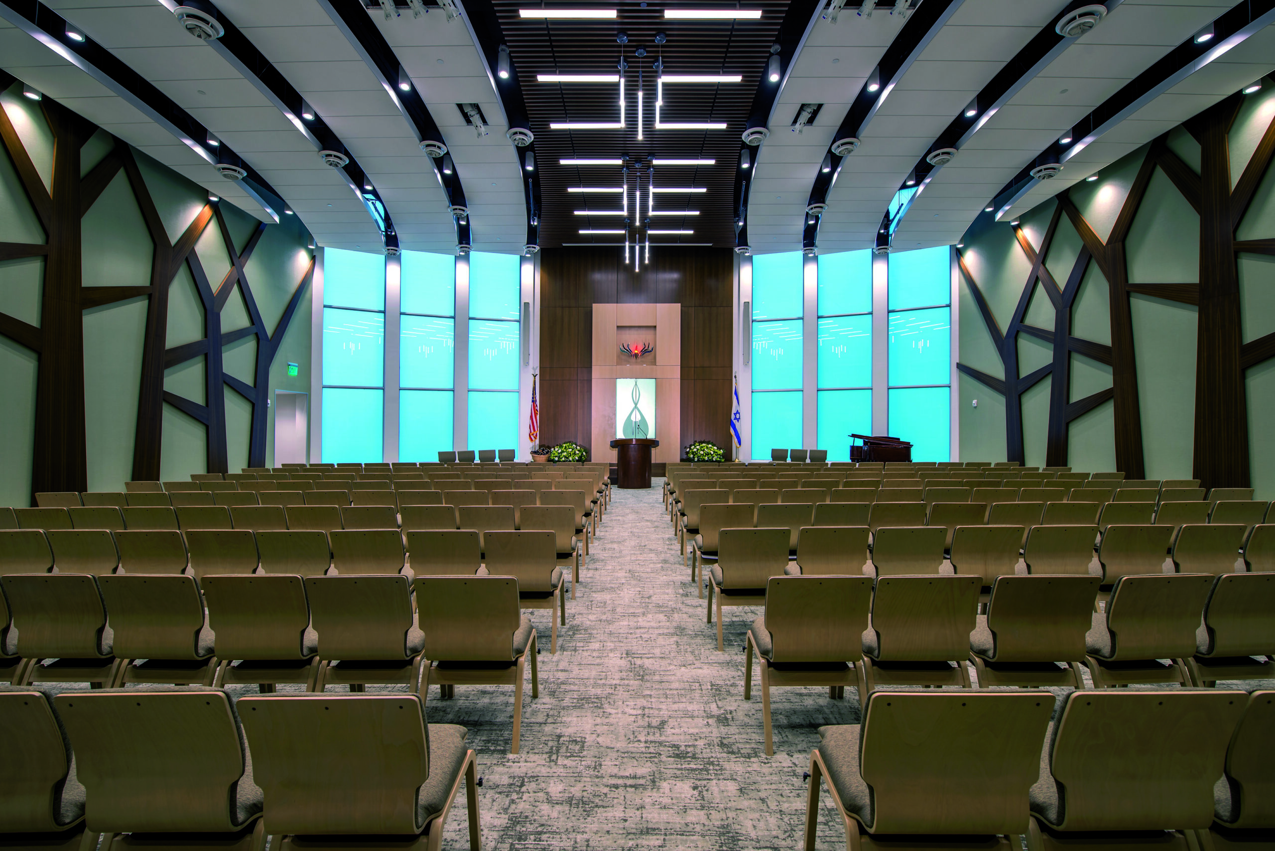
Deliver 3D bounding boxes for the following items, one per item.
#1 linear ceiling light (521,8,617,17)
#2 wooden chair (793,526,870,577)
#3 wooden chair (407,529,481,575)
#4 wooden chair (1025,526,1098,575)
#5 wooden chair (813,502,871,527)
[{"bbox_3d":[-1.061,-6.370,7.660,1.500,0.070,0.090,0,0,0],"label":"linear ceiling light"},{"bbox_3d":[1.375,1.115,3.690,0.505,0.825,0.545,0,0,-3],"label":"wooden chair"},{"bbox_3d":[-1.298,1.115,3.554,0.498,0.830,0.533,0,0,0],"label":"wooden chair"},{"bbox_3d":[2.917,1.109,3.636,0.500,0.830,0.550,0,0,-2],"label":"wooden chair"},{"bbox_3d":[1.851,1.115,4.693,0.498,0.830,0.533,0,0,0],"label":"wooden chair"}]

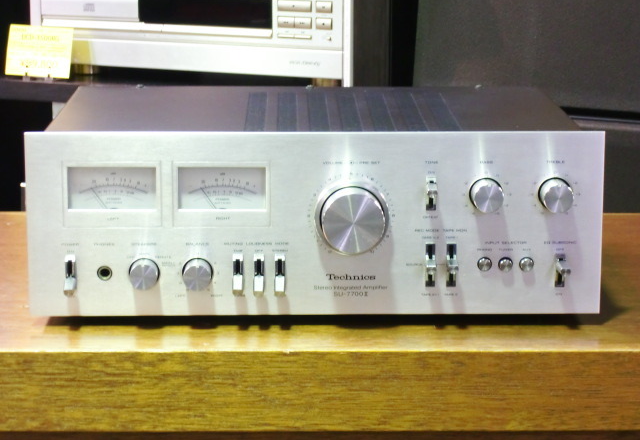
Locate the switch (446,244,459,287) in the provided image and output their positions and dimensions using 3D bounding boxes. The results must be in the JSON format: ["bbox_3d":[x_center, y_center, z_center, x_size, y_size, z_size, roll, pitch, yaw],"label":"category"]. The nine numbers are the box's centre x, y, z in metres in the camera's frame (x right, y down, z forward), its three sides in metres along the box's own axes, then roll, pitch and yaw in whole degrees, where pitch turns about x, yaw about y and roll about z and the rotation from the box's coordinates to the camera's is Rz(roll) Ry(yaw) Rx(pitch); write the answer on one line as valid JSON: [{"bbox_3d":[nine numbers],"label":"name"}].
[{"bbox_3d":[0.104,0.037,1.621,0.008,0.035,0.016,0,10,-1],"label":"switch"}]

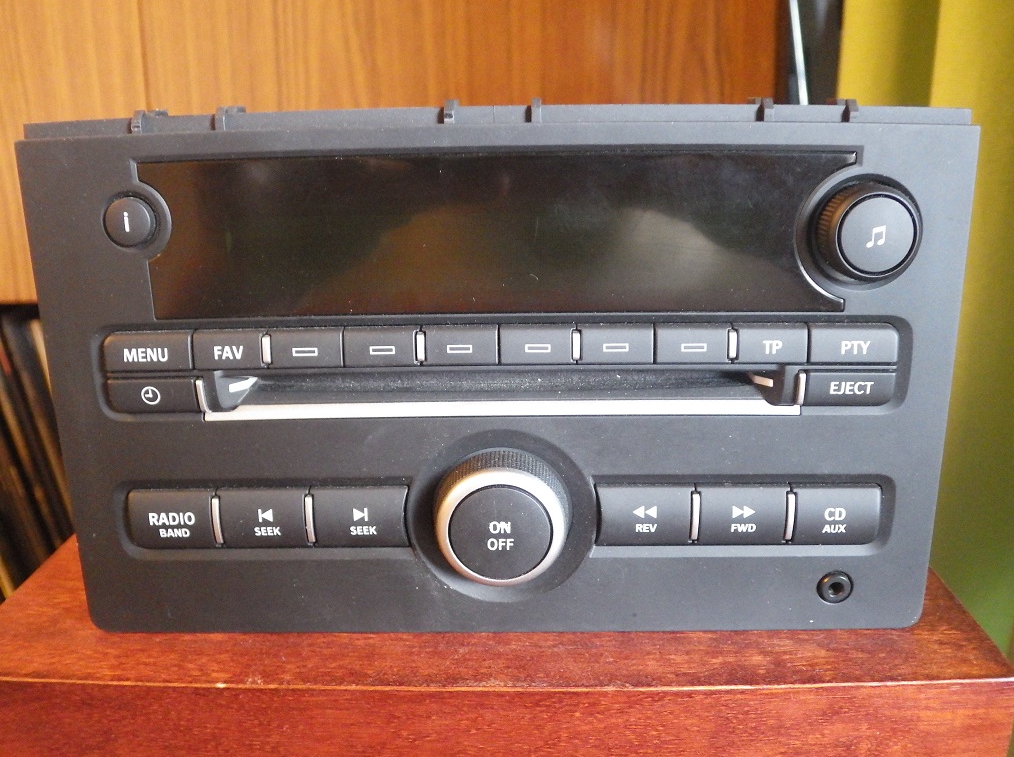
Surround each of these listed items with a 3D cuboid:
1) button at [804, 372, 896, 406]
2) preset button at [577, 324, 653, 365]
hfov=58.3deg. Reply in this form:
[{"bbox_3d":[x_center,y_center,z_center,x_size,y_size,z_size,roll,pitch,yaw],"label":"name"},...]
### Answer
[{"bbox_3d":[0.082,0.002,0.218,0.021,0.008,0.005,-1,16,1],"label":"button"},{"bbox_3d":[0.025,-0.009,0.216,0.018,0.010,0.005,-1,16,1],"label":"preset button"}]

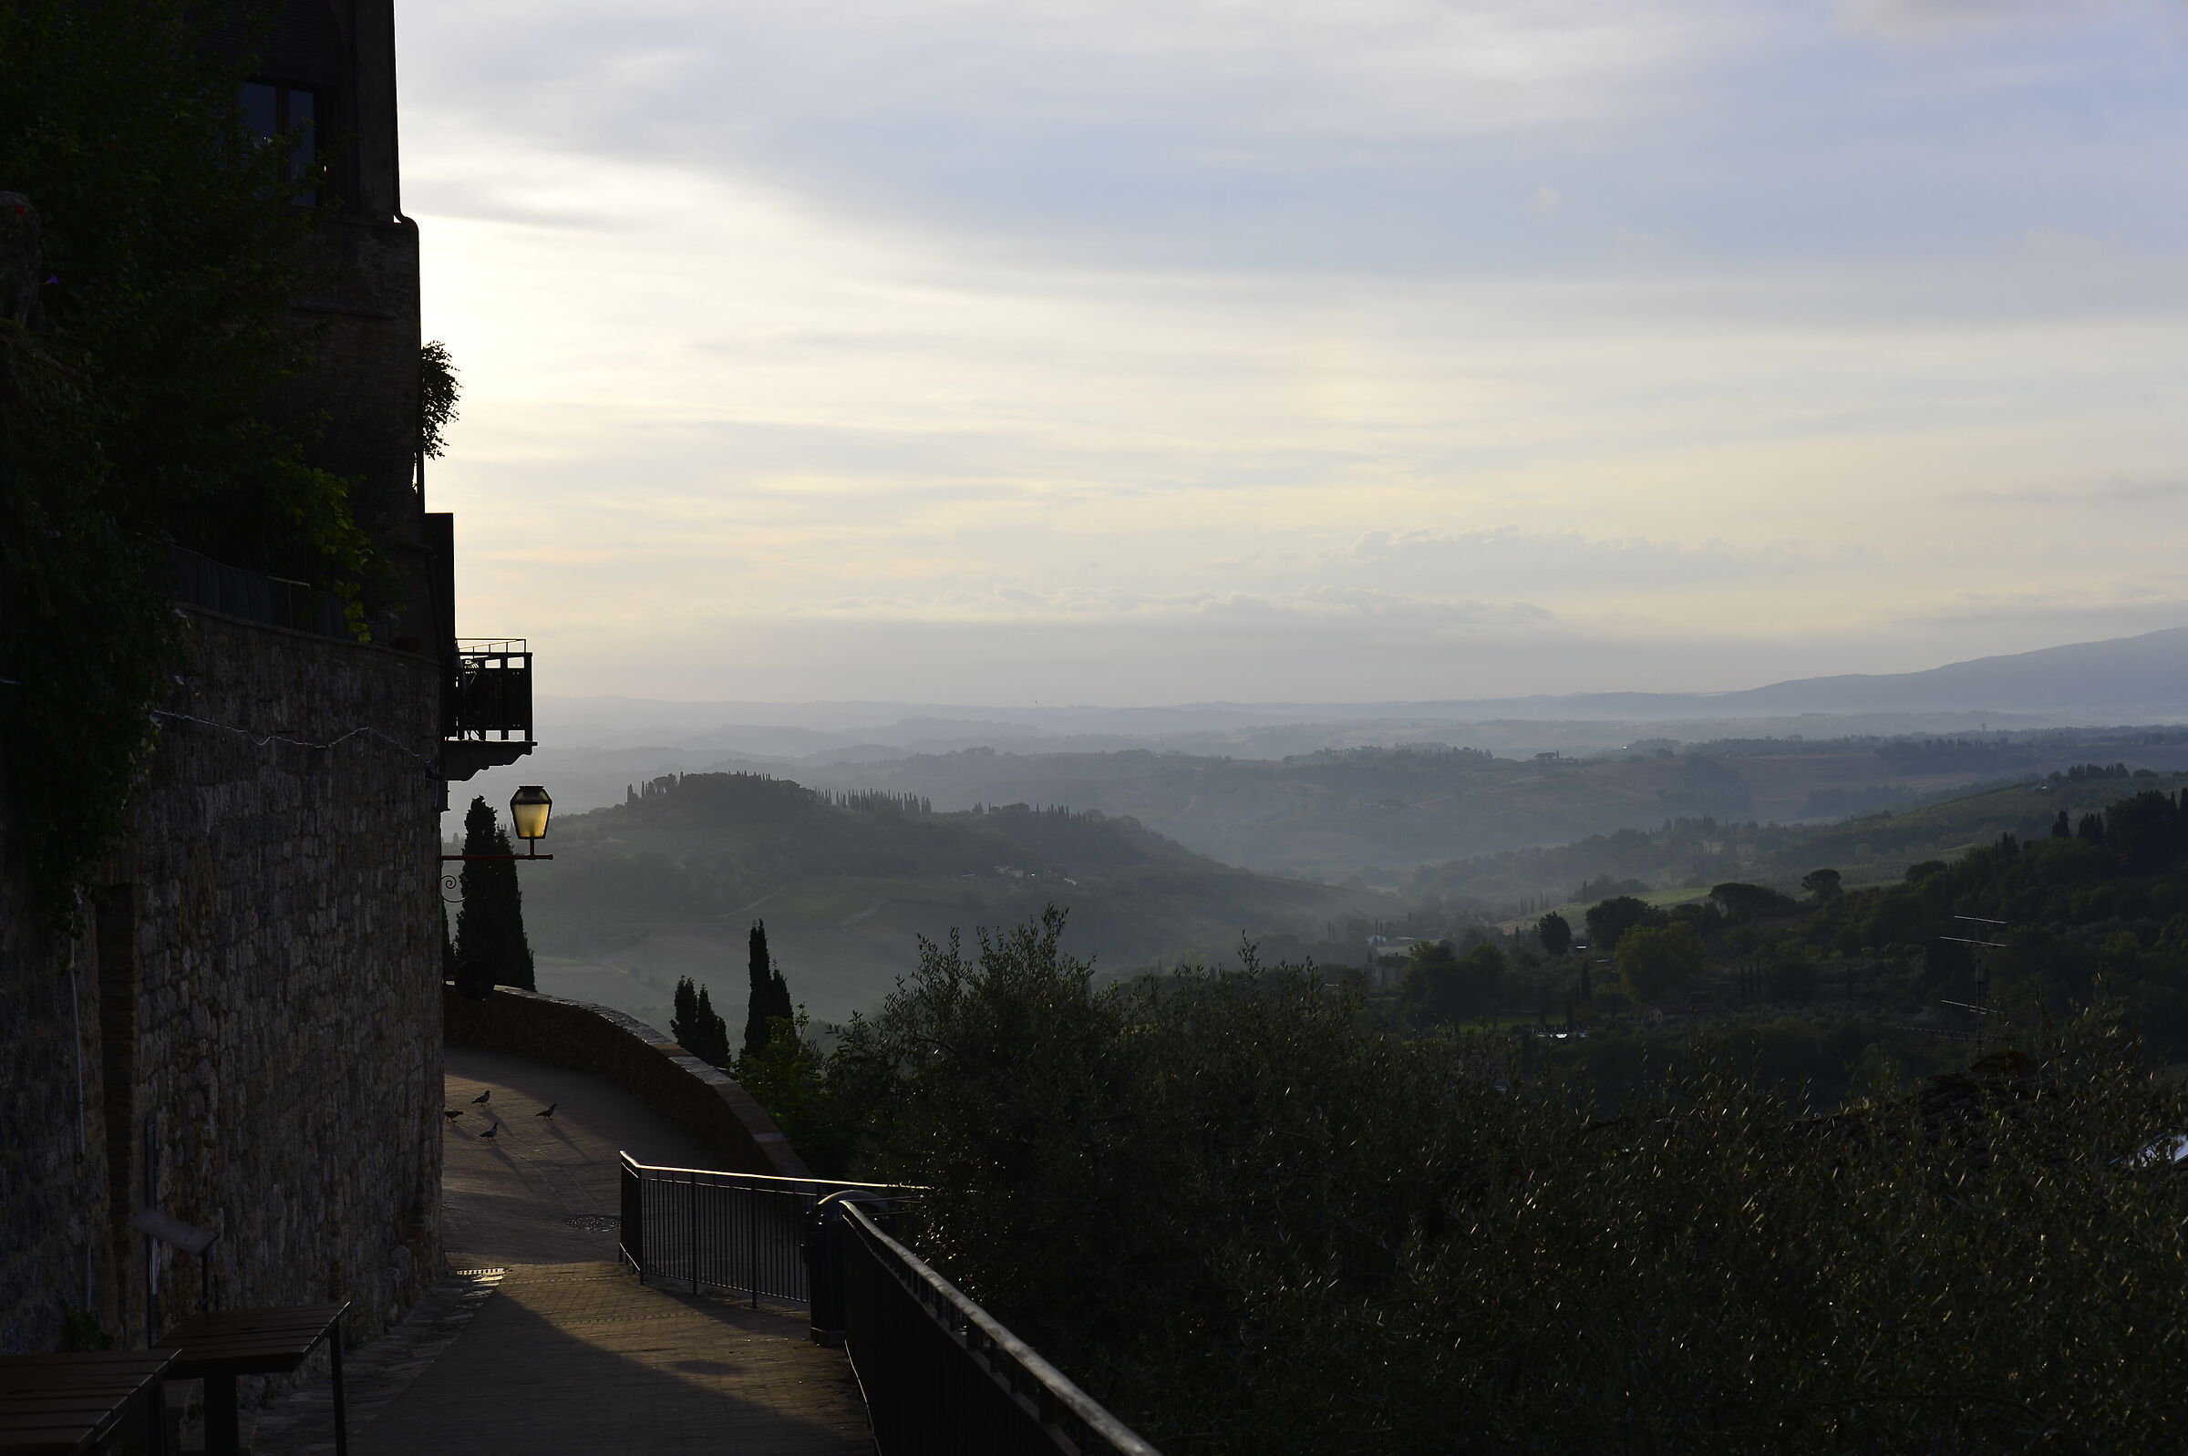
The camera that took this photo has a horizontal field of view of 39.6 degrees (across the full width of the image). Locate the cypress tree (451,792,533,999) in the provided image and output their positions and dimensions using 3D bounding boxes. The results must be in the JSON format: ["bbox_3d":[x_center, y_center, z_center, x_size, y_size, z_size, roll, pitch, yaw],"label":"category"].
[{"bbox_3d":[-12.411,4.059,63.000,1.700,5.400,1.700,0,1,-12],"label":"cypress tree"}]

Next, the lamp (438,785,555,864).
[{"bbox_3d":[-5.803,0.938,29.500,1.130,0.780,0.420,0,1,-12],"label":"lamp"}]

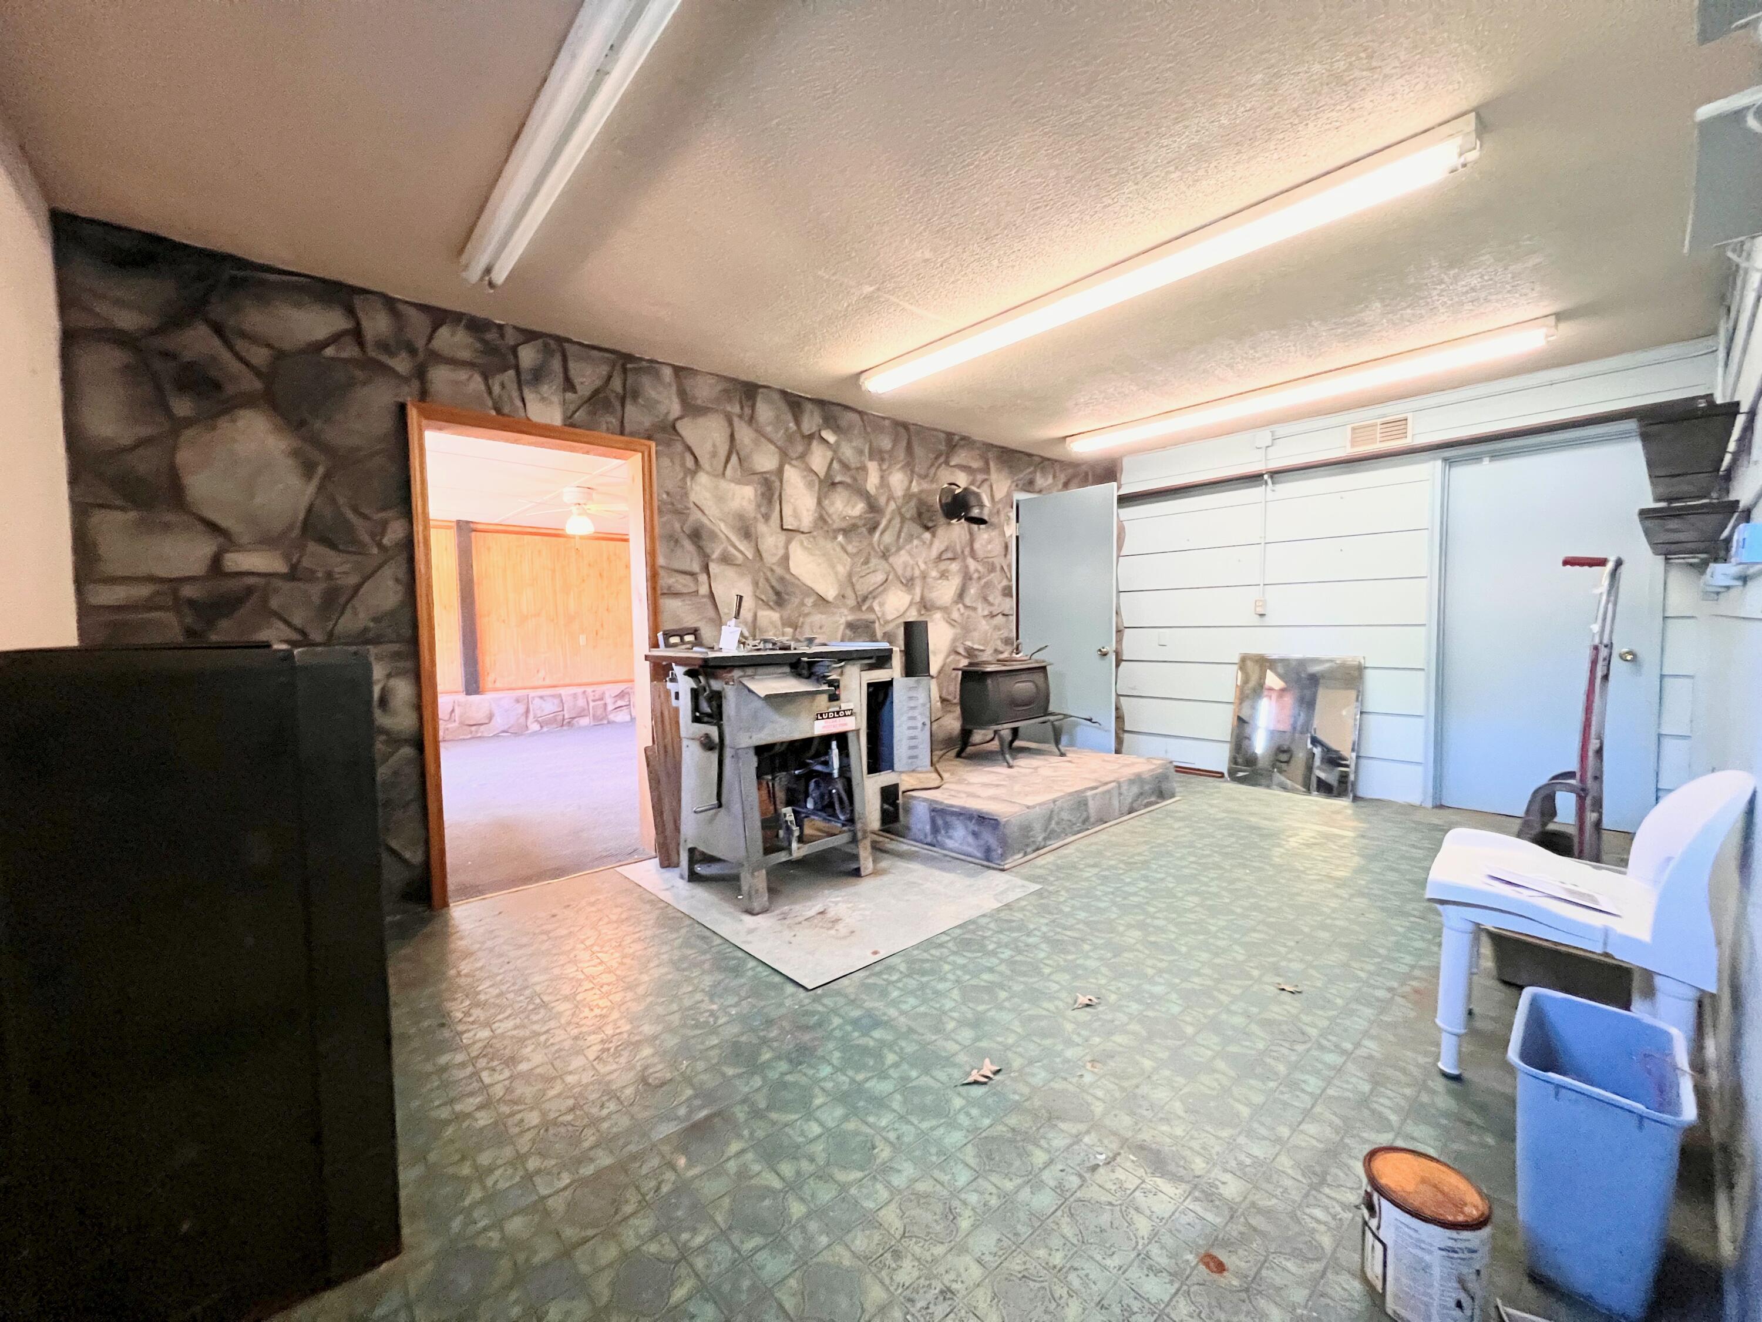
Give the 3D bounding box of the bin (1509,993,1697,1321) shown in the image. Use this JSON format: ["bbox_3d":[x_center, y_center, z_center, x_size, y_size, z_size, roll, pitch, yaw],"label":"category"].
[{"bbox_3d":[1.275,0.874,1.188,0.340,0.390,0.215,-4,4,-42],"label":"bin"}]

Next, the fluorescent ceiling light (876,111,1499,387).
[{"bbox_3d":[0.766,-1.427,2.641,0.115,0.100,2.430,-4,4,-44],"label":"fluorescent ceiling light"}]

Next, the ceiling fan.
[{"bbox_3d":[-2.543,-1.259,5.582,1.120,0.370,1.120,-4,4,-42],"label":"ceiling fan"}]

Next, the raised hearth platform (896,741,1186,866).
[{"bbox_3d":[0.845,0.803,4.181,1.820,0.225,1.260,-4,4,-42],"label":"raised hearth platform"}]

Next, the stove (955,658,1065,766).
[{"bbox_3d":[0.880,0.350,4.527,0.830,0.640,0.440,-3,4,-38],"label":"stove"}]

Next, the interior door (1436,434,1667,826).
[{"bbox_3d":[3.678,-0.131,3.684,0.050,2.060,0.830,-4,4,-42],"label":"interior door"}]

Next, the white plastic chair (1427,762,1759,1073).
[{"bbox_3d":[1.714,0.638,1.634,0.490,0.800,0.520,-4,4,-42],"label":"white plastic chair"}]

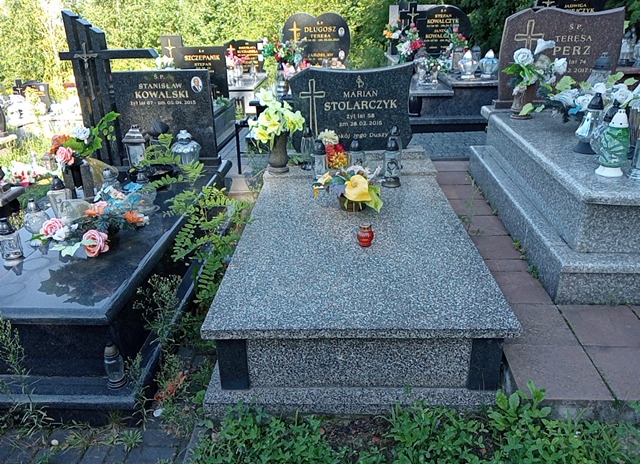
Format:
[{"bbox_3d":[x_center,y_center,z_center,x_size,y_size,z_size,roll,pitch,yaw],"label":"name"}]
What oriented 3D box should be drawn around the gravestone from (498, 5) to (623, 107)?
[{"bbox_3d":[1.736,-1.289,3.823,0.832,0.684,0.103,0,24,4],"label":"gravestone"}]

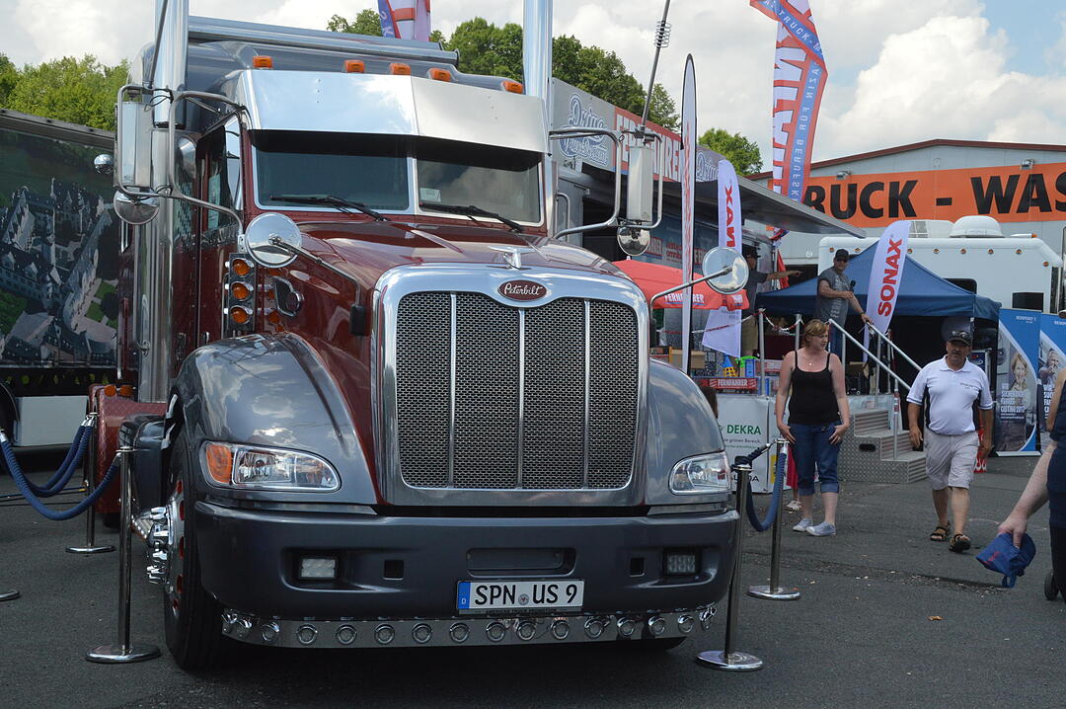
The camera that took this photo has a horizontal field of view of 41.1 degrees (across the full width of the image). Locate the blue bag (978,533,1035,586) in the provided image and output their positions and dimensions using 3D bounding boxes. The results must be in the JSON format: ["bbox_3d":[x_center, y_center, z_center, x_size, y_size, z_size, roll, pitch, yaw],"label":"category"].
[{"bbox_3d":[2.133,0.923,6.400,0.240,0.240,0.160,2,0,-27],"label":"blue bag"}]

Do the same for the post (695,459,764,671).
[{"bbox_3d":[0.953,0.981,6.661,0.317,0.955,0.317,4,0,-18],"label":"post"}]

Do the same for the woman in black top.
[{"bbox_3d":[2.267,0.588,11.505,0.600,1.730,0.360,3,1,20],"label":"woman in black top"}]

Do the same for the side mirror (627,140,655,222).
[{"bbox_3d":[0.638,-1.007,8.420,0.180,0.460,0.110,2,0,-36],"label":"side mirror"}]

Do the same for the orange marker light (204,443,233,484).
[{"bbox_3d":[-1.246,0.434,5.630,0.110,0.155,0.120,2,1,-18],"label":"orange marker light"}]

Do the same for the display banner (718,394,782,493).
[{"bbox_3d":[2.137,0.910,14.469,0.800,1.000,0.050,3,1,12],"label":"display banner"}]

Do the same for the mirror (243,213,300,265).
[{"bbox_3d":[-1.009,-0.442,5.500,0.217,0.214,0.090,2,1,-9],"label":"mirror"}]

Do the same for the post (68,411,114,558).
[{"bbox_3d":[-2.871,0.822,9.283,0.325,0.930,0.325,2,1,0],"label":"post"}]

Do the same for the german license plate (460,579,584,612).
[{"bbox_3d":[-0.044,0.949,5.610,0.520,0.110,0.015,2,-6,-18],"label":"german license plate"}]

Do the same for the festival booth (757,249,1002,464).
[{"bbox_3d":[5.250,-0.150,21.029,3.000,3.100,3.000,3,1,24],"label":"festival booth"}]

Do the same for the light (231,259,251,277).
[{"bbox_3d":[-1.479,-0.440,7.200,0.090,0.090,0.070,2,1,-18],"label":"light"}]

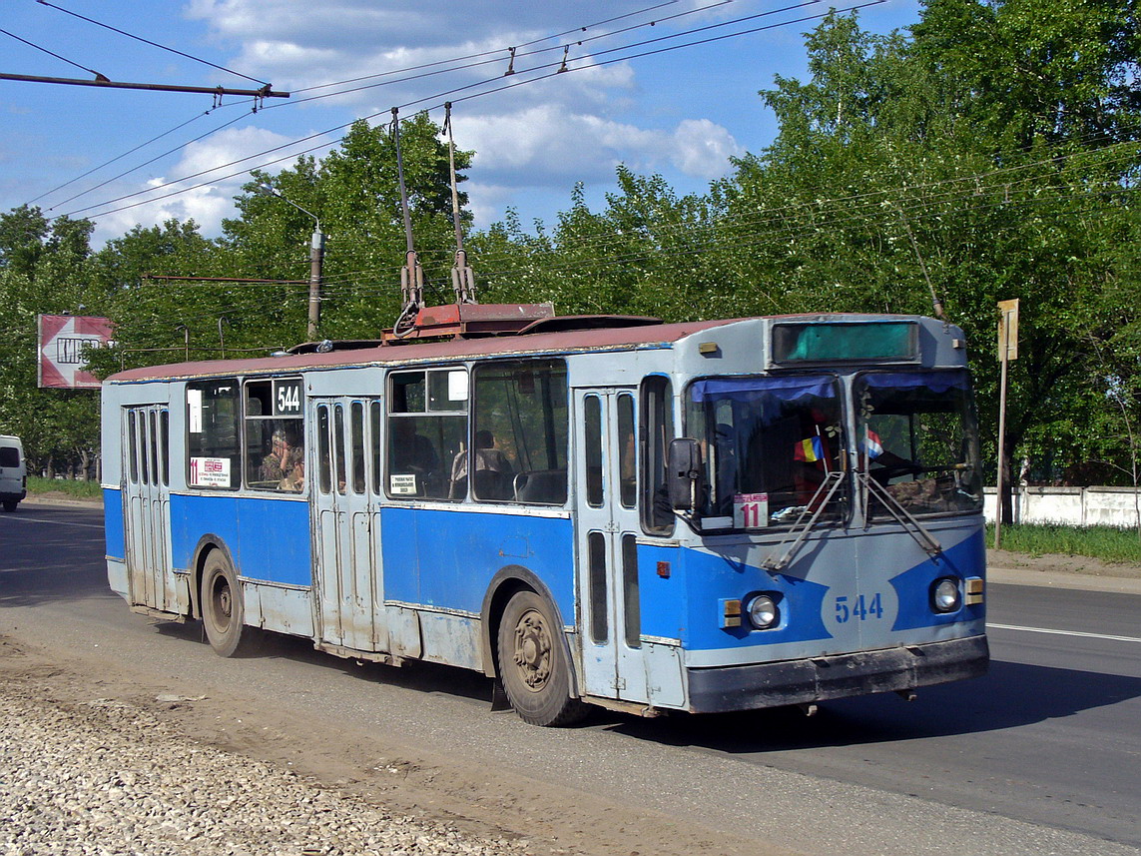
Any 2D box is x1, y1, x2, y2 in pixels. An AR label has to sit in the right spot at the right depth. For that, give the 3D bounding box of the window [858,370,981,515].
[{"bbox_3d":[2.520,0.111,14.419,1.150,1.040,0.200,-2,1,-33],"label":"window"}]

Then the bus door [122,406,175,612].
[{"bbox_3d":[-4.664,0.881,21.939,0.080,2.250,1.280,-2,1,-33],"label":"bus door"}]

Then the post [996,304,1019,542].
[{"bbox_3d":[6.609,-0.061,30.200,0.500,3.800,0.120,3,0,-37],"label":"post"}]

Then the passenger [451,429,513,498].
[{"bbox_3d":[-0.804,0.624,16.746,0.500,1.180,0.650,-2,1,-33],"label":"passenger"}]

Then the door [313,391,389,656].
[{"bbox_3d":[-1.928,0.830,17.147,0.101,2.160,1.408,-2,1,-32],"label":"door"}]

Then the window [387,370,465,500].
[{"bbox_3d":[-1.204,0.070,16.594,0.060,1.050,1.290,-2,1,-33],"label":"window"}]

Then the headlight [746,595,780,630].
[{"bbox_3d":[1.267,1.216,13.041,0.221,0.221,0.111,-2,1,-32],"label":"headlight"}]

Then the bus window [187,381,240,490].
[{"bbox_3d":[-3.537,0.070,19.606,0.080,1.088,1.382,-2,1,-32],"label":"bus window"}]

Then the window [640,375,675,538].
[{"bbox_3d":[0.582,0.185,13.062,0.080,1.042,0.411,-2,1,-32],"label":"window"}]

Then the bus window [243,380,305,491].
[{"bbox_3d":[-2.751,0.061,18.356,0.080,1.065,1.326,-2,1,-32],"label":"bus window"}]

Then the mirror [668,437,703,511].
[{"bbox_3d":[0.731,0.297,12.567,0.201,0.452,0.090,-2,1,-10],"label":"mirror"}]

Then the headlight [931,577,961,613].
[{"bbox_3d":[2.743,1.210,14.488,0.230,0.240,0.120,-2,1,-33],"label":"headlight"}]

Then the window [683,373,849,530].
[{"bbox_3d":[1.305,0.169,13.083,1.146,1.025,0.121,-2,-2,-27],"label":"window"}]

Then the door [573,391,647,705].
[{"bbox_3d":[0.307,0.846,14.352,0.080,2.260,0.810,-2,1,-33],"label":"door"}]

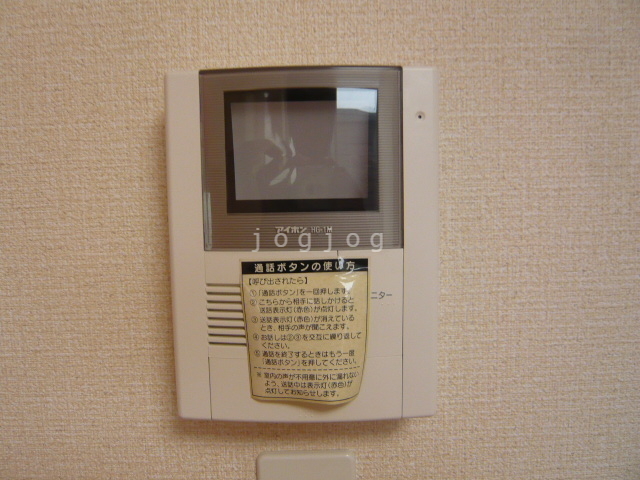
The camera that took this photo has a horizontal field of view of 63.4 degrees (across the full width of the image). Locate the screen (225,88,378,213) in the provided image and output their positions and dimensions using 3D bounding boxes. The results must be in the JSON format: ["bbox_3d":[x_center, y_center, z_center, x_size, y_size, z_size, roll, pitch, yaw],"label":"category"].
[{"bbox_3d":[-0.011,-0.053,0.310,0.091,0.073,0.010,-1,5,0],"label":"screen"}]

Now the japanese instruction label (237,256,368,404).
[{"bbox_3d":[-0.009,0.055,0.315,0.076,0.088,0.009,-1,5,0],"label":"japanese instruction label"}]

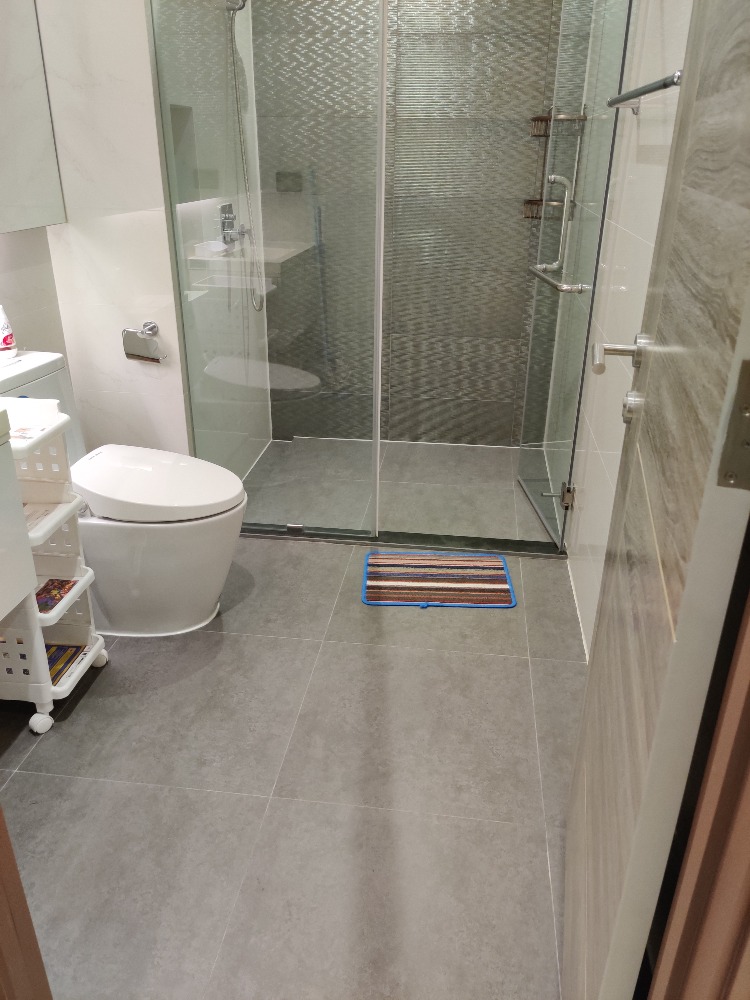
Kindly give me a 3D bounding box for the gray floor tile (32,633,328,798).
[{"bbox_3d":[-0.490,0.524,2.044,0.600,0.013,0.605,4,24,6],"label":"gray floor tile"}]

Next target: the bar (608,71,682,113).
[{"bbox_3d":[0.582,-0.851,1.642,0.085,0.045,0.850,4,24,6],"label":"bar"}]

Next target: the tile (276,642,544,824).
[{"bbox_3d":[0.105,0.561,1.977,0.600,0.013,0.605,4,24,6],"label":"tile"}]

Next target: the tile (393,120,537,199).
[{"bbox_3d":[0.382,-1.444,3.303,0.600,0.300,0.013,4,24,6],"label":"tile"}]

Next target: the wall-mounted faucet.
[{"bbox_3d":[-0.540,-1.046,2.977,0.070,0.150,0.100,4,24,6],"label":"wall-mounted faucet"}]

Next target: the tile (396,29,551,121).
[{"bbox_3d":[0.386,-1.720,3.179,0.600,0.300,0.013,4,24,6],"label":"tile"}]

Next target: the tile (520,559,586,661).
[{"bbox_3d":[0.560,0.338,2.487,0.162,0.013,0.605,4,24,6],"label":"tile"}]

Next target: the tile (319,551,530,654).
[{"bbox_3d":[0.182,0.314,2.529,0.600,0.013,0.605,4,24,6],"label":"tile"}]

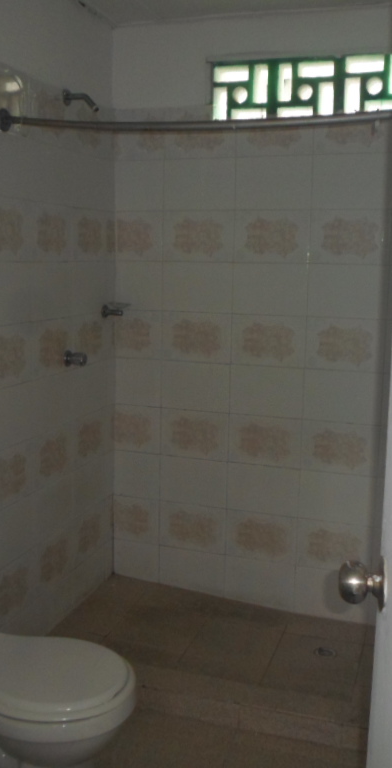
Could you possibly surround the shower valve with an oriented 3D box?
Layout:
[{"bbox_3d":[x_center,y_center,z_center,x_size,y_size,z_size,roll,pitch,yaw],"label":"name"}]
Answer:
[{"bbox_3d":[-0.438,-0.091,2.711,0.067,0.057,0.057,4,10,17],"label":"shower valve"}]

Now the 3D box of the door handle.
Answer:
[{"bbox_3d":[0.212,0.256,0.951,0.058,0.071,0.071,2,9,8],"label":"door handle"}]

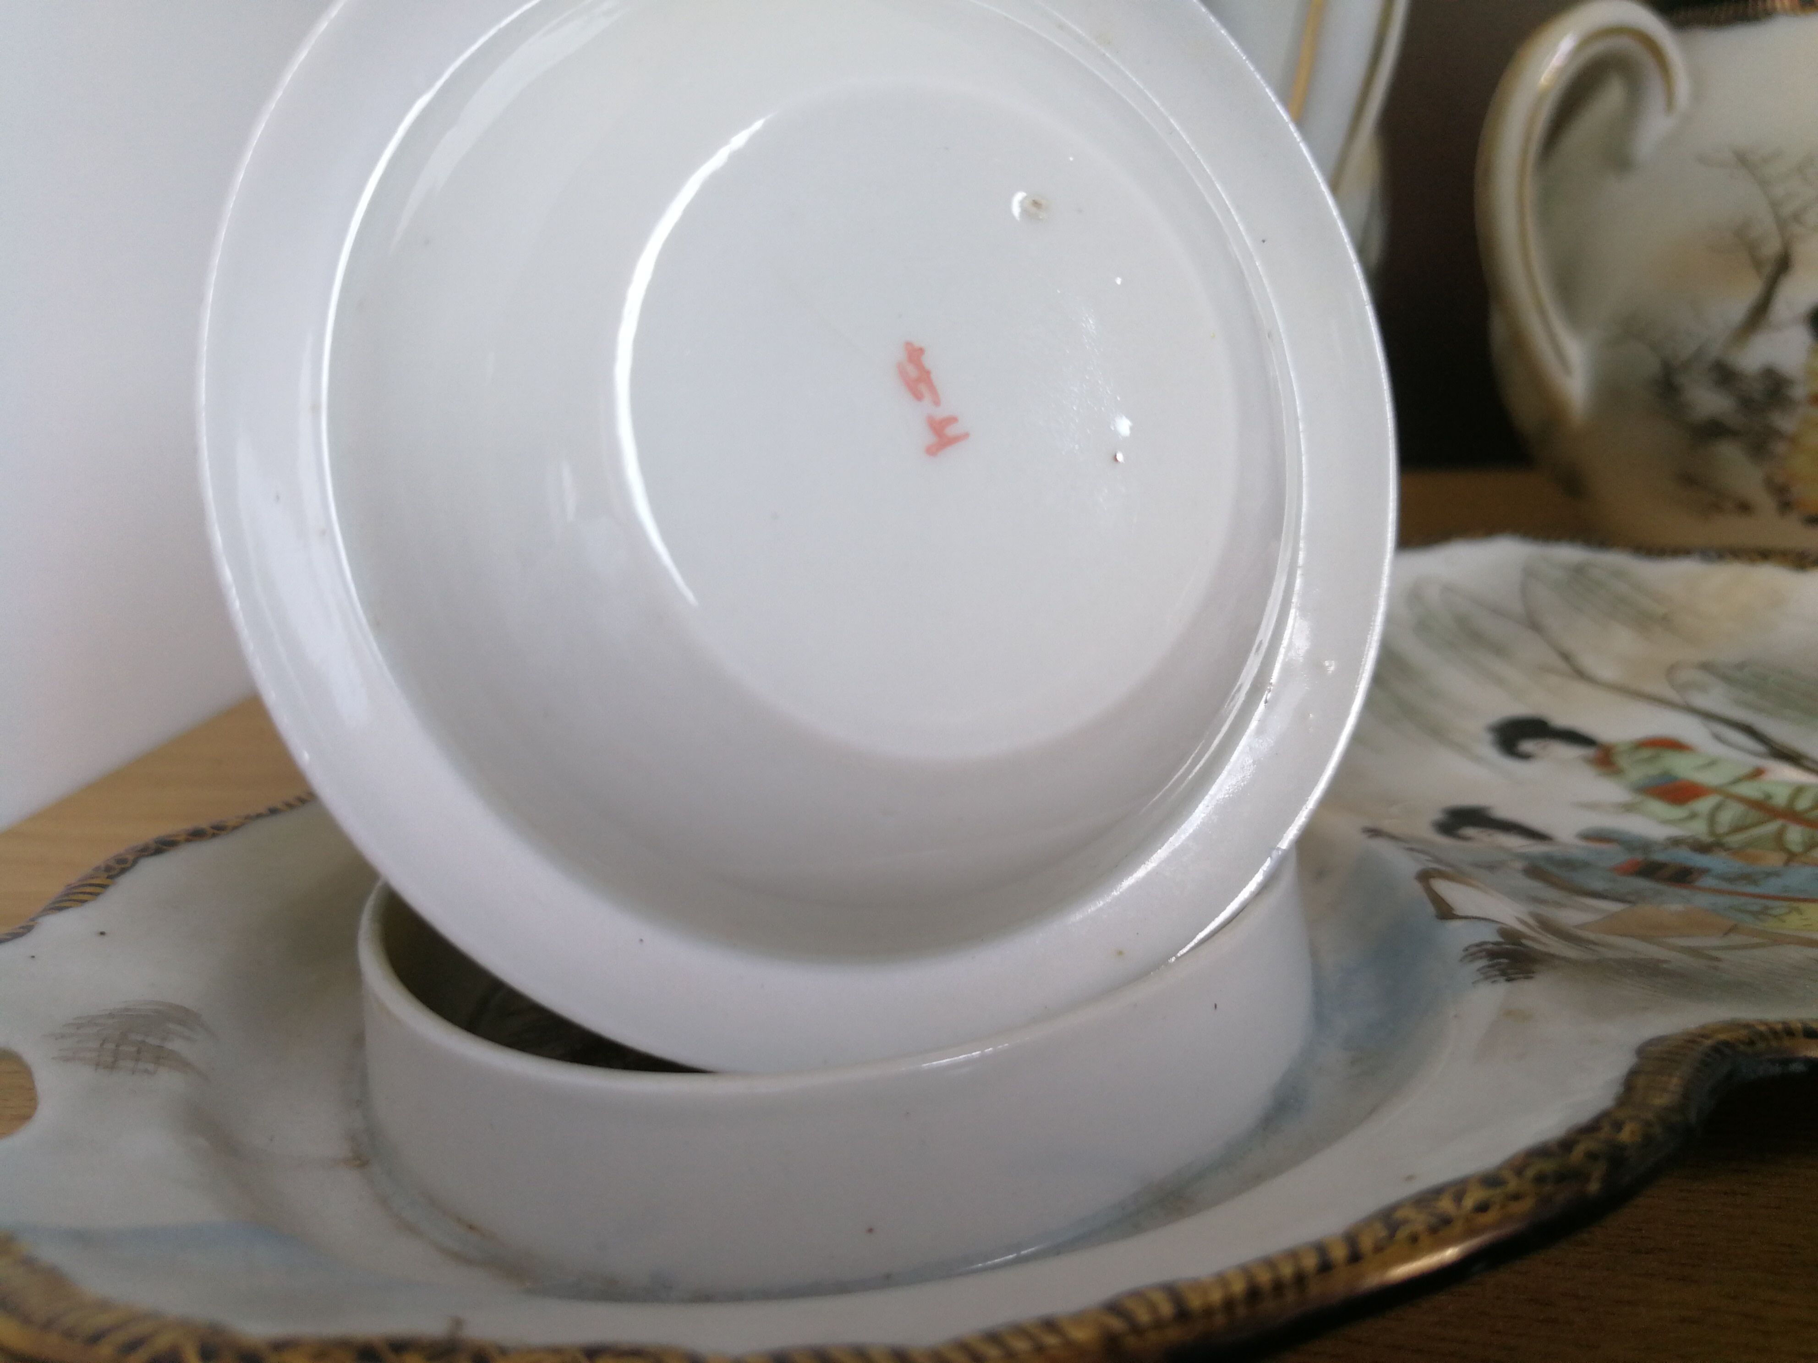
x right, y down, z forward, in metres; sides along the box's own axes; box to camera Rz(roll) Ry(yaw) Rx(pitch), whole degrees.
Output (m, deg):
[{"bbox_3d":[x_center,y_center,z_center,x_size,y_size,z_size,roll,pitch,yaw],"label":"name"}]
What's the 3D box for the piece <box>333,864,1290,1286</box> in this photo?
[{"bbox_3d":[-0.007,0.024,0.152,0.097,0.017,0.097,-6,17,0],"label":"piece"}]

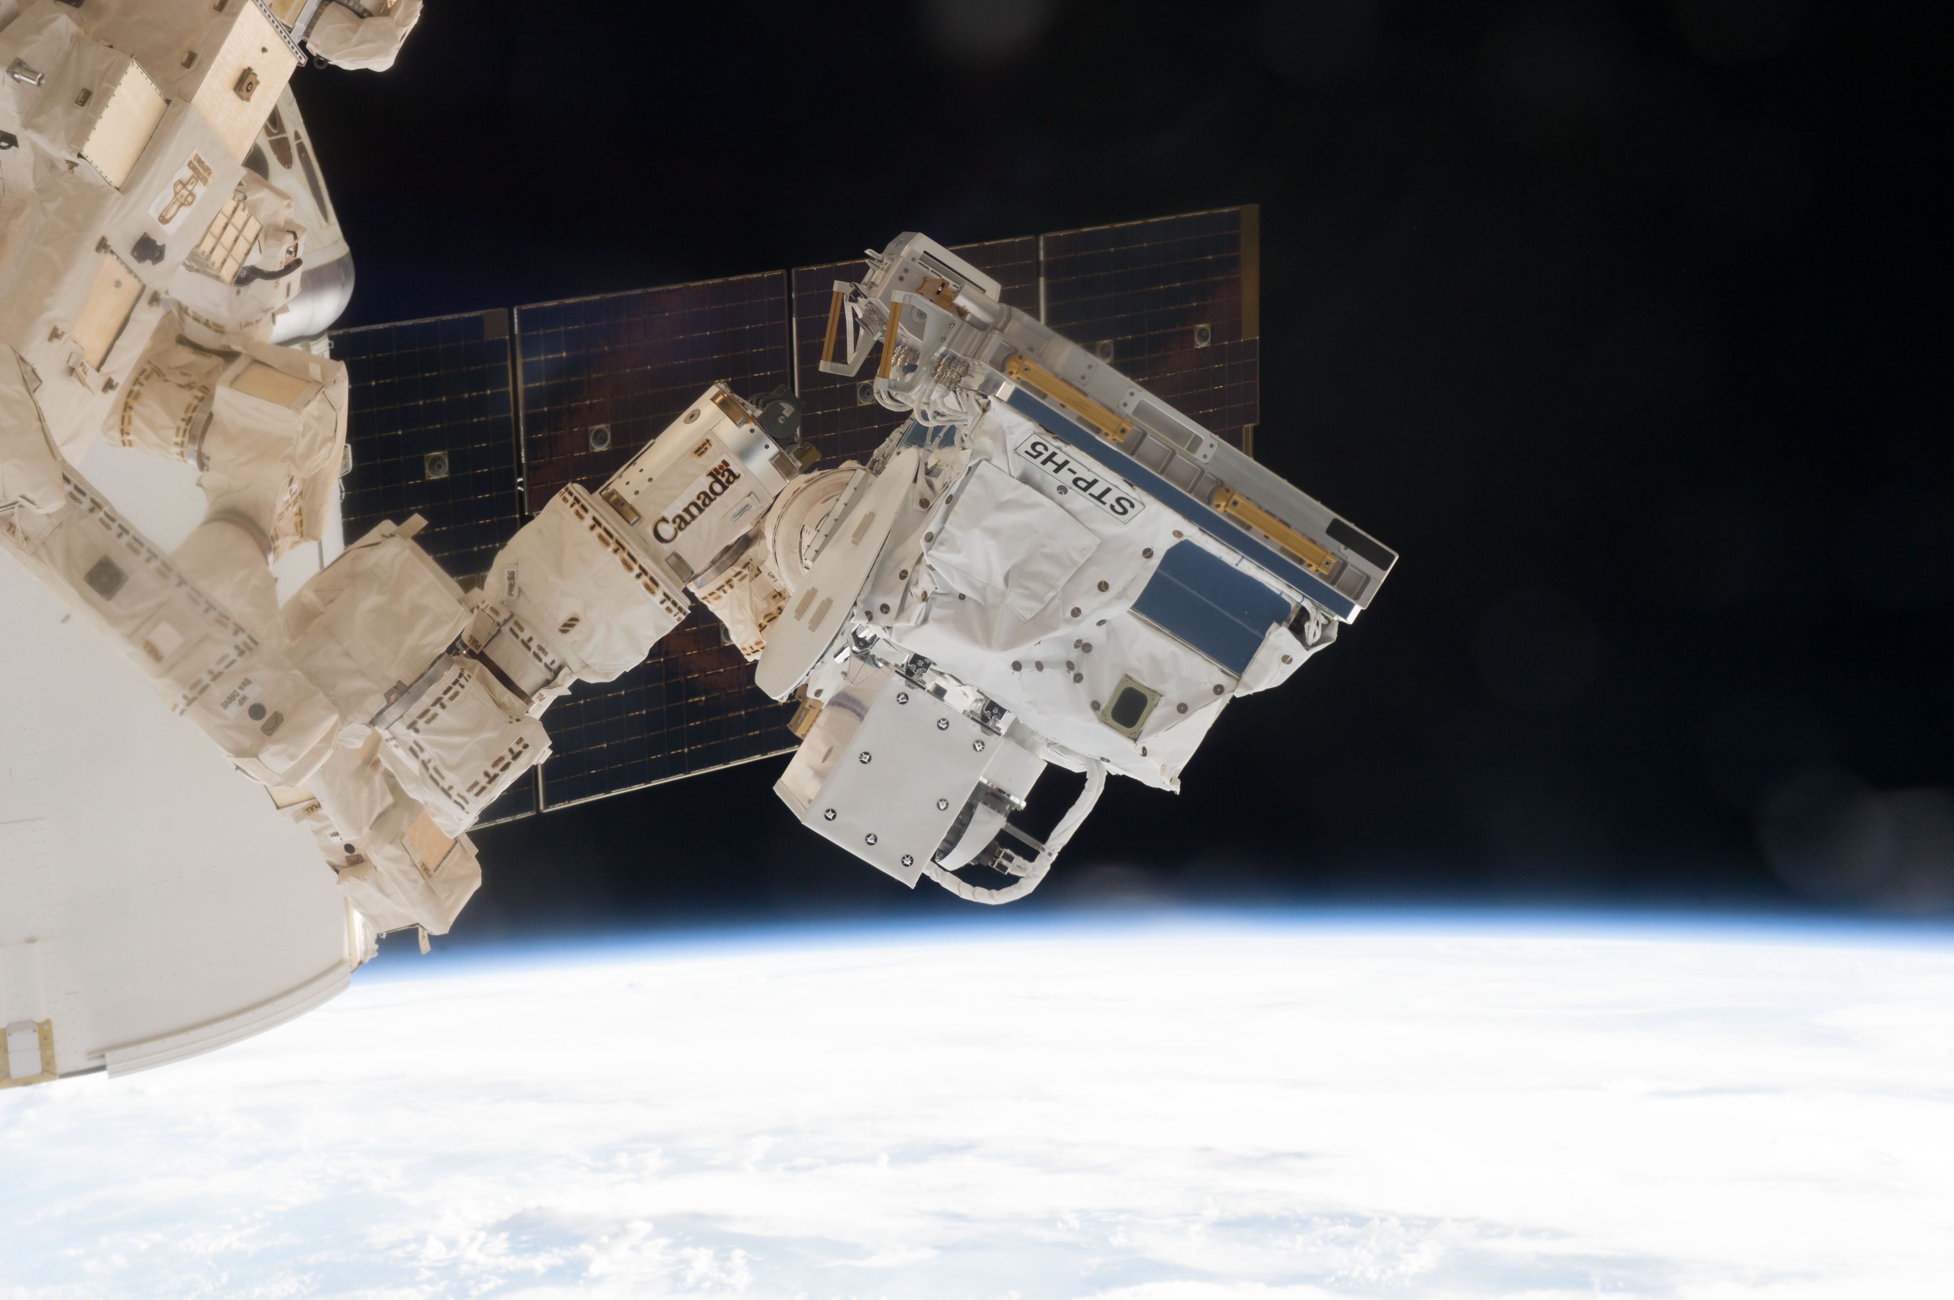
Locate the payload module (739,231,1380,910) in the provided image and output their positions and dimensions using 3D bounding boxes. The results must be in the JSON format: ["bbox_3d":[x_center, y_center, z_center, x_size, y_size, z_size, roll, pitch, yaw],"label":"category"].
[{"bbox_3d":[0.026,-0.099,7.960,1.130,1.170,1.150,32,0,-14],"label":"payload module"}]

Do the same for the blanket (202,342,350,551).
[{"bbox_3d":[-1.669,-0.480,8.500,0.340,0.500,0.360,7,0,0],"label":"blanket"}]

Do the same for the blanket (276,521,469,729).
[{"bbox_3d":[-1.364,-0.071,8.150,0.350,0.320,0.350,-38,0,0],"label":"blanket"}]

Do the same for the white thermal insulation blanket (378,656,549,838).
[{"bbox_3d":[-1.162,0.219,8.100,0.300,0.310,0.320,-38,0,0],"label":"white thermal insulation blanket"}]

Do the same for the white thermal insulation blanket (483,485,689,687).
[{"bbox_3d":[-0.872,-0.138,8.000,0.330,0.385,0.380,-44,0,0],"label":"white thermal insulation blanket"}]

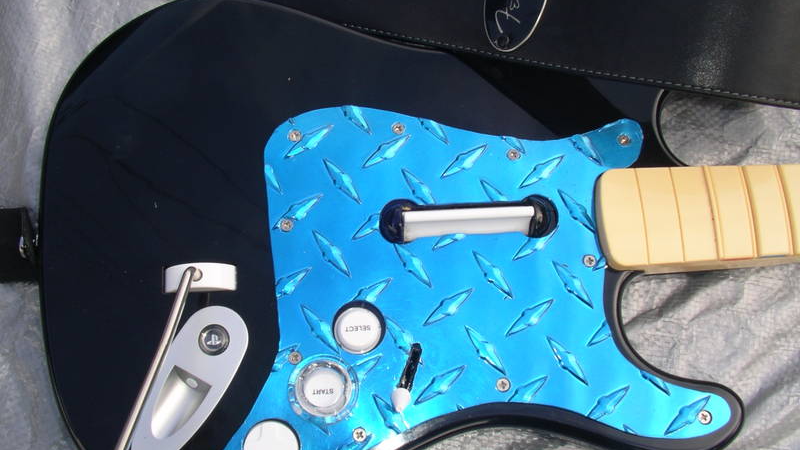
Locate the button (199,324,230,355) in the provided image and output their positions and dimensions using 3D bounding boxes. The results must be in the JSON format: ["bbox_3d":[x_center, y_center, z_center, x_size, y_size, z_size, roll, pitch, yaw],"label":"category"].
[{"bbox_3d":[-0.083,0.052,0.383,0.014,0.004,0.014,-5,76,-4],"label":"button"}]

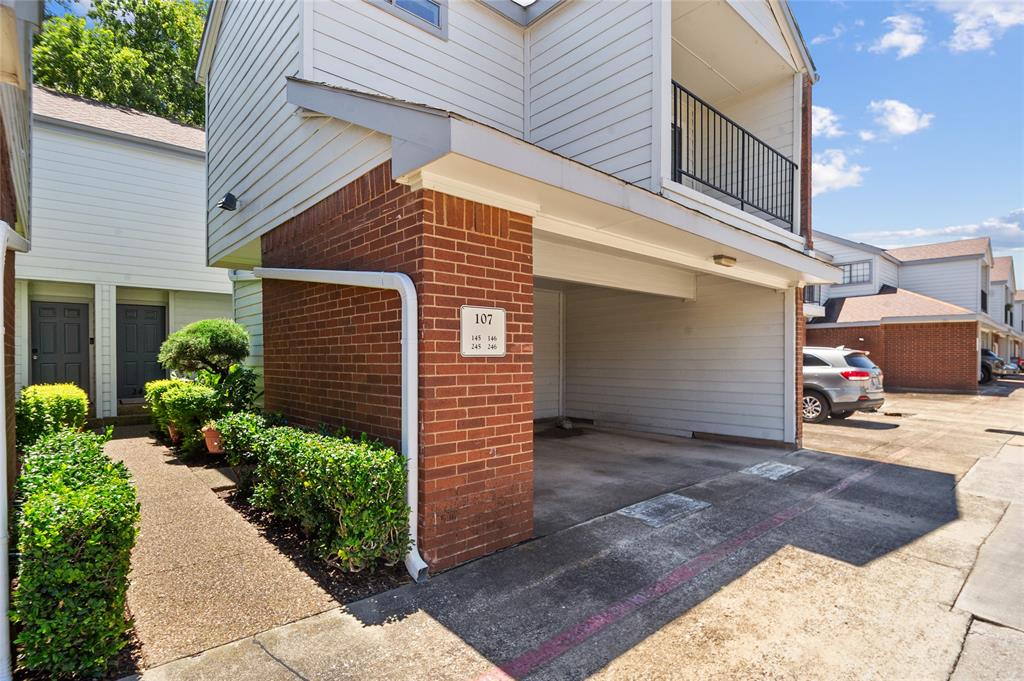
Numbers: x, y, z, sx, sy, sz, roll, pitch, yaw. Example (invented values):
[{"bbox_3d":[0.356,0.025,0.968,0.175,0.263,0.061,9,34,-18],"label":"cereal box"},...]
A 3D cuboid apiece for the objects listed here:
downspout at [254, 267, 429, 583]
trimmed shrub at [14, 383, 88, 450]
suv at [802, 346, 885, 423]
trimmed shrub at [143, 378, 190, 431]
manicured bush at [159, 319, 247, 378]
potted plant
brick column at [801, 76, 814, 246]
[{"bbox_3d":[-1.762,0.361,4.330,0.120,2.500,3.550,2,-3,-43],"label":"downspout"},{"bbox_3d":[-8.023,1.356,8.400,0.980,1.050,0.980,2,-3,-43],"label":"trimmed shrub"},{"bbox_3d":[6.390,1.040,12.360,1.890,1.690,4.760,2,-3,-43],"label":"suv"},{"bbox_3d":[-5.971,1.147,8.400,0.750,0.960,0.750,2,-3,-43],"label":"trimmed shrub"},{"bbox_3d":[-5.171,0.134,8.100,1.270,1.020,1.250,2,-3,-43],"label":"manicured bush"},{"bbox_3d":[-4.618,1.506,7.500,0.360,0.510,0.360,2,-3,-43],"label":"potted plant"},{"bbox_3d":[4.710,-2.866,7.780,0.230,2.800,0.230,2,-3,-43],"label":"brick column"}]

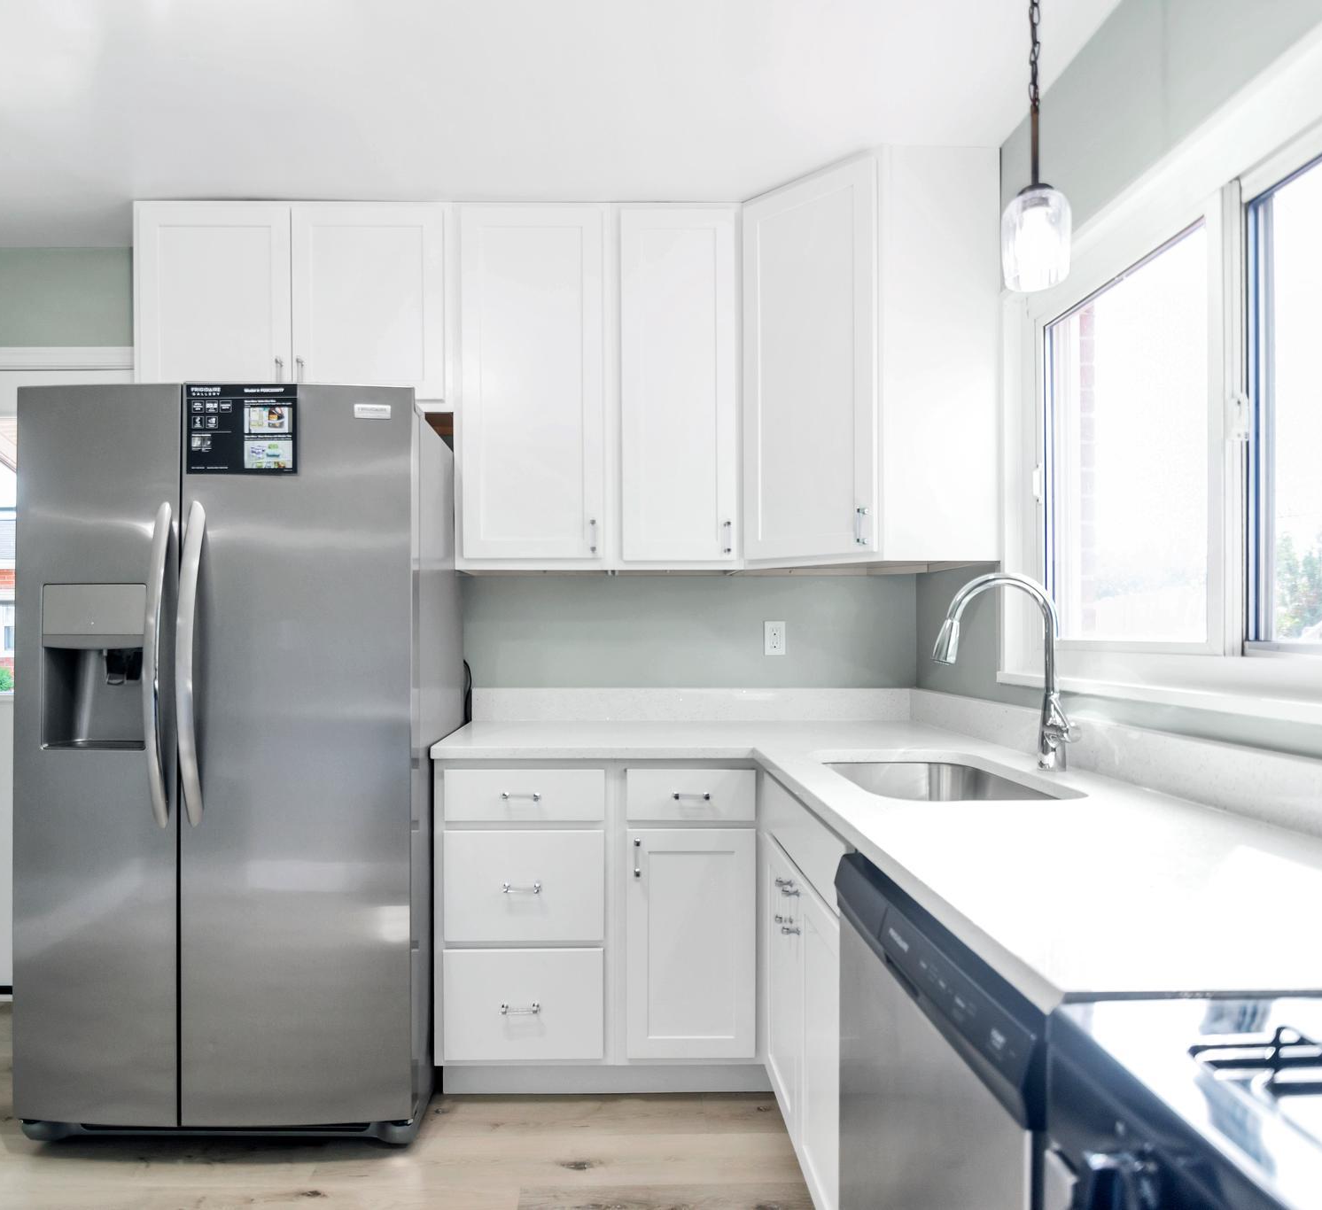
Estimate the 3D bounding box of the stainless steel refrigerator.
[{"bbox_3d":[-1.020,0.385,2.150,0.920,1.775,0.780,0,-1,-1],"label":"stainless steel refrigerator"}]

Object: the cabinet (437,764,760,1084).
[{"bbox_3d":[-0.163,0.840,2.345,0.835,0.875,0.620,0,-1,-1],"label":"cabinet"}]

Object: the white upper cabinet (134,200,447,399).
[{"bbox_3d":[-1.067,-0.863,2.502,0.925,0.610,0.325,0,-1,-1],"label":"white upper cabinet"}]

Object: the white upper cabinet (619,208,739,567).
[{"bbox_3d":[0.043,-0.631,2.502,0.375,1.060,0.325,0,-1,-1],"label":"white upper cabinet"}]

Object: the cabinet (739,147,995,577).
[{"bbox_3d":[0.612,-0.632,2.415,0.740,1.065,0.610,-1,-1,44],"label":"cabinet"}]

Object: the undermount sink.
[{"bbox_3d":[0.575,0.485,1.740,0.410,0.210,0.630,0,-1,1],"label":"undermount sink"}]

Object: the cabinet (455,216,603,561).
[{"bbox_3d":[-0.375,-0.632,2.502,0.445,1.060,0.325,0,-1,-1],"label":"cabinet"}]

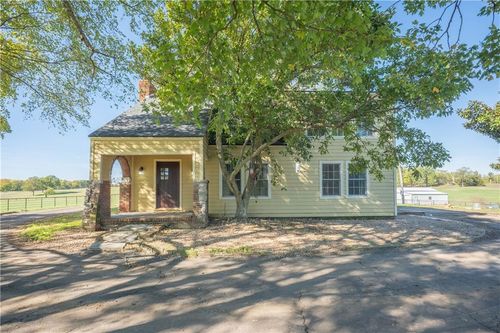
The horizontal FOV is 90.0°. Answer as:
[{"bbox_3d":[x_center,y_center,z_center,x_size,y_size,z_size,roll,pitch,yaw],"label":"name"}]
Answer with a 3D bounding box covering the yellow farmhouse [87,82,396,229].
[{"bbox_3d":[0.350,-1.330,13.600,12.200,7.300,10.400,0,-2,-4],"label":"yellow farmhouse"}]

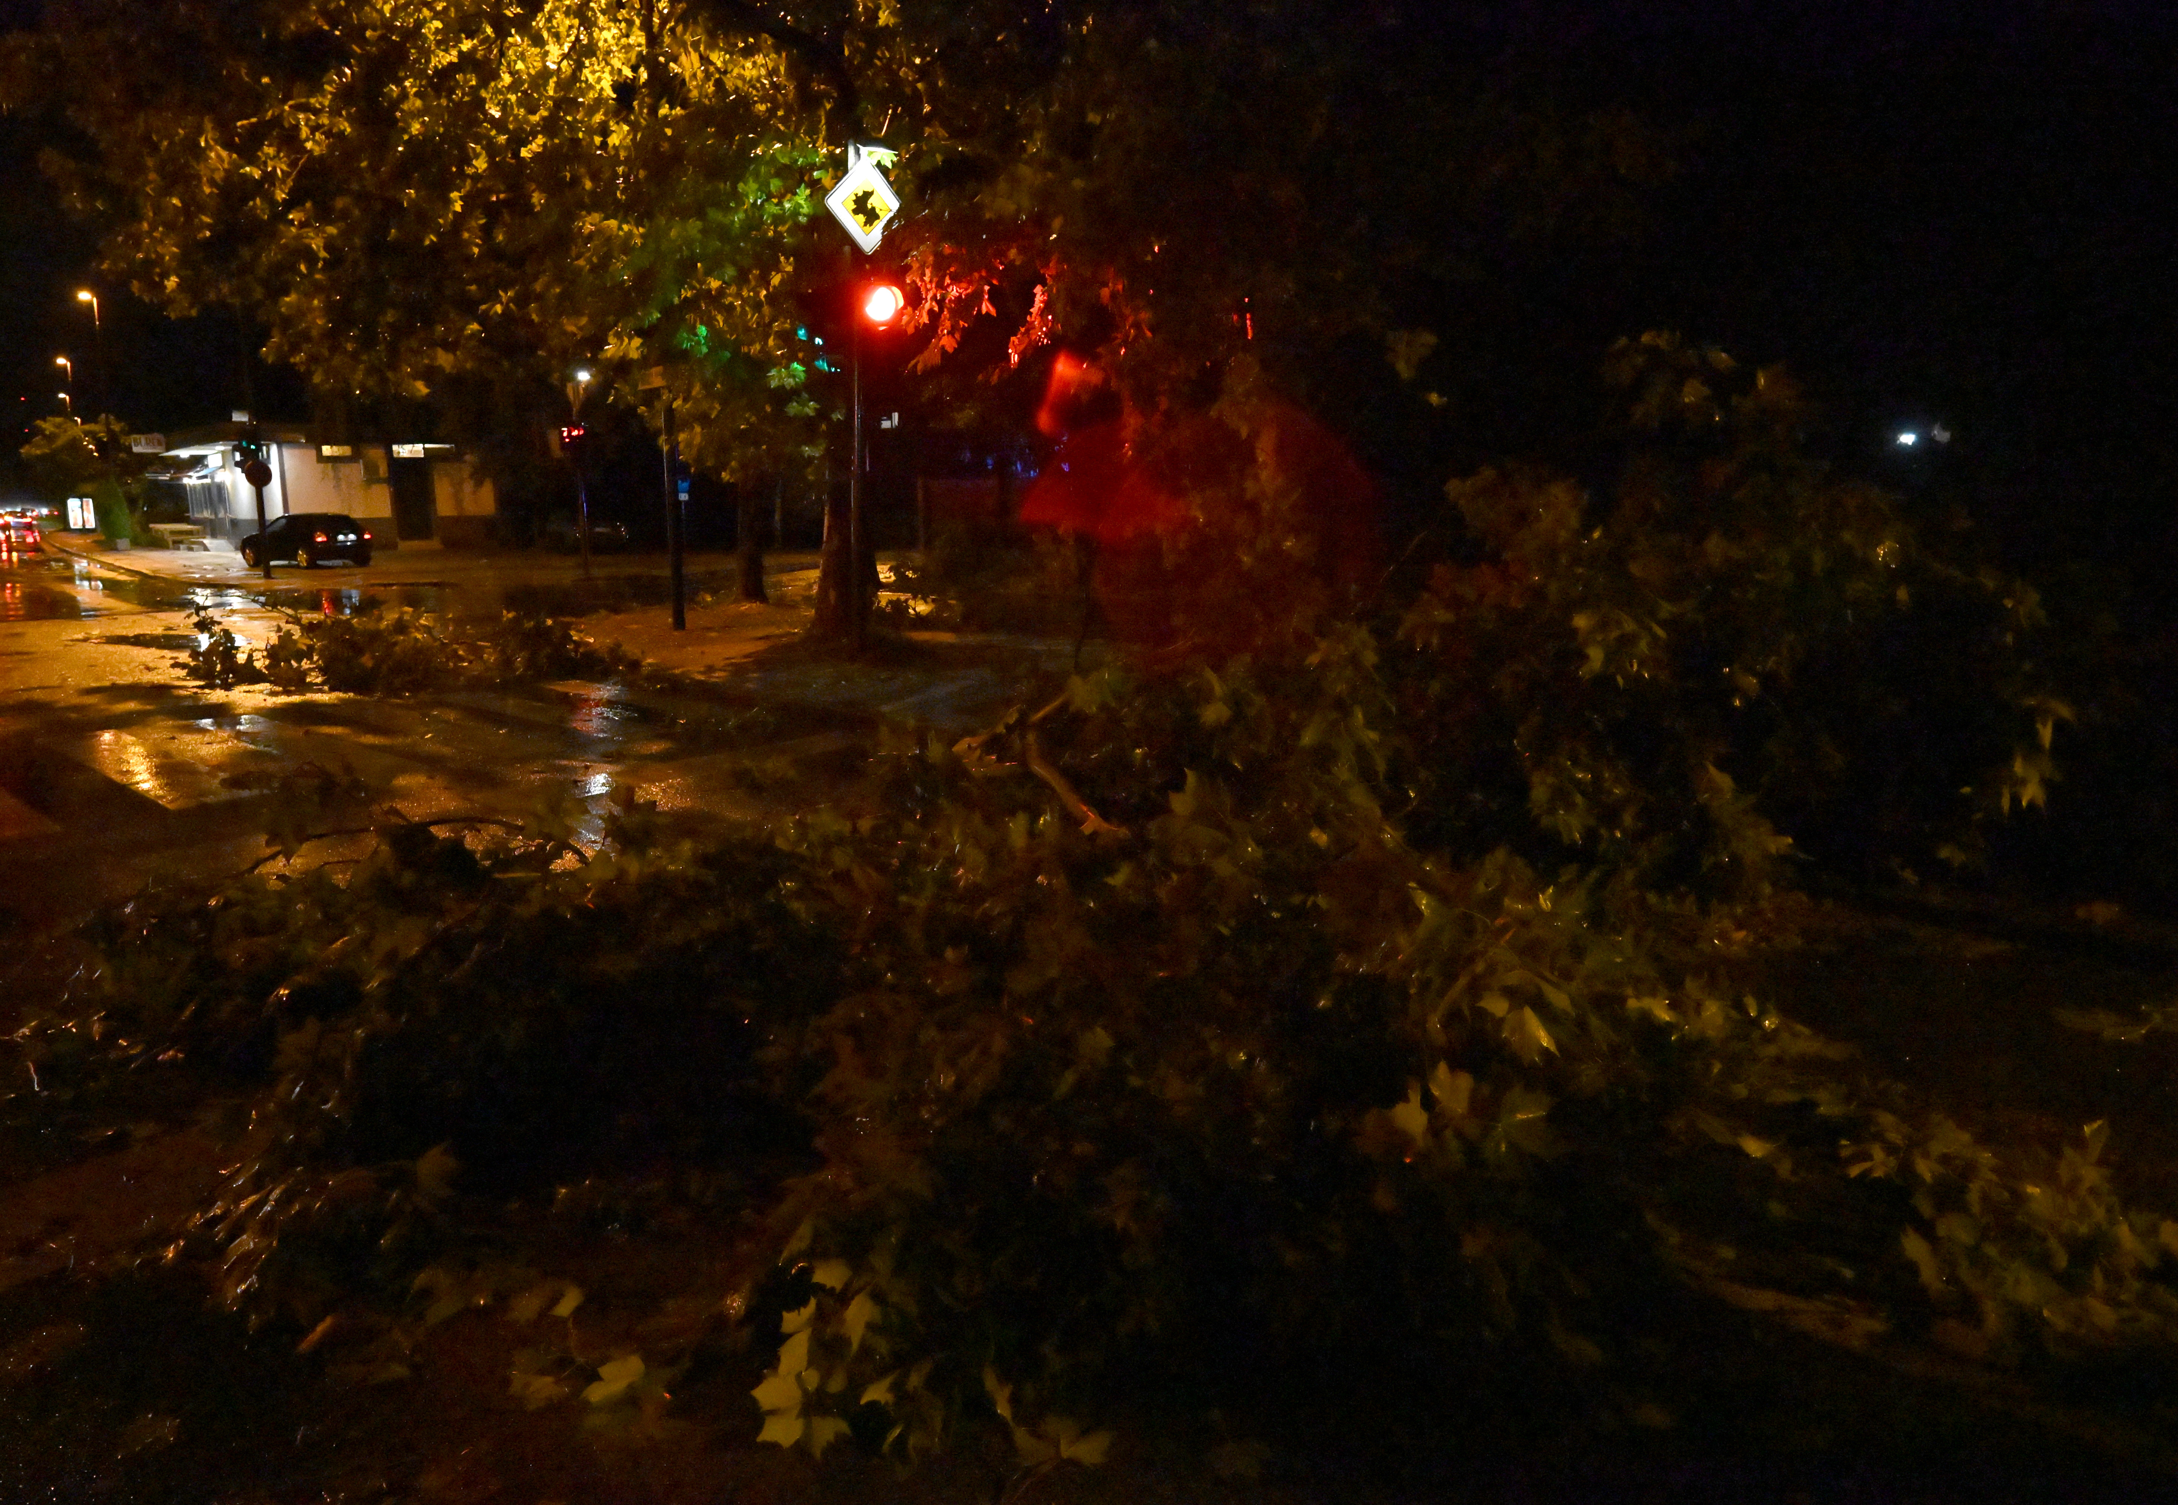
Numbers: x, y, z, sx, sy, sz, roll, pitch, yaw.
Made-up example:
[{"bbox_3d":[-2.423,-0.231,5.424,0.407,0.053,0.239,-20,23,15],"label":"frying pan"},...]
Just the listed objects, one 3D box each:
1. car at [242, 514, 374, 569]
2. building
[{"bbox_3d":[-22.102,-5.987,42.490,4.050,1.430,1.730,6,11,33],"label":"car"},{"bbox_3d":[-27.979,-9.567,55.602,7.600,4.000,11.000,-9,13,-42],"label":"building"}]

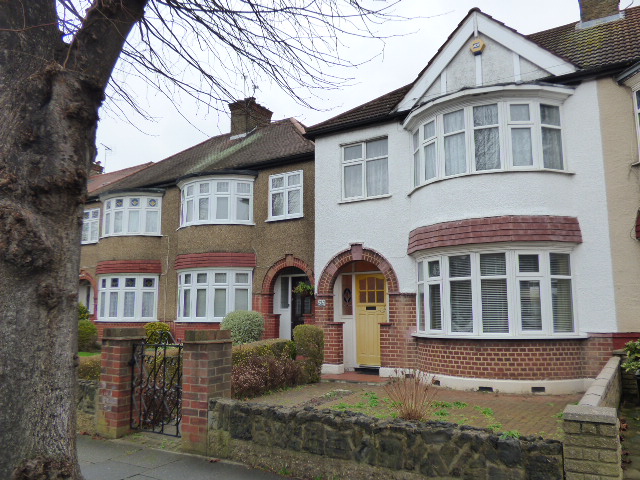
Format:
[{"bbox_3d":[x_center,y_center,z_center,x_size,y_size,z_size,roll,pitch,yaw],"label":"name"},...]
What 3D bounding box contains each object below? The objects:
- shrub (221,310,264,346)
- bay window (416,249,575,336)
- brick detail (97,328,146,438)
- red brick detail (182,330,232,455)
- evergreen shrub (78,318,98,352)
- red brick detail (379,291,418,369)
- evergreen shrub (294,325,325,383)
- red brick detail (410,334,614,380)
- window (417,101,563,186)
[{"bbox_3d":[-1.884,2.237,12.588,1.077,1.088,1.077,-1,-7,0],"label":"shrub"},{"bbox_3d":[2.857,0.948,8.999,2.850,1.470,0.856,-5,-9,32],"label":"bay window"},{"bbox_3d":[-2.244,1.573,5.826,0.363,1.168,0.352,-5,-9,32],"label":"brick detail"},{"bbox_3d":[-1.128,1.461,5.150,0.363,1.133,0.352,-5,-9,32],"label":"red brick detail"},{"bbox_3d":[-6.930,2.786,15.105,0.987,0.957,0.987,-5,-9,32],"label":"evergreen shrub"},{"bbox_3d":[1.609,1.799,10.294,0.836,1.450,0.282,-5,-9,32],"label":"red brick detail"},{"bbox_3d":[-0.237,2.330,10.674,0.624,1.168,0.624,-5,-9,32],"label":"evergreen shrub"},{"bbox_3d":[3.070,1.994,8.748,3.313,0.634,0.896,-5,-9,32],"label":"red brick detail"},{"bbox_3d":[2.824,-1.699,9.335,2.850,1.289,0.876,-5,-9,32],"label":"window"}]

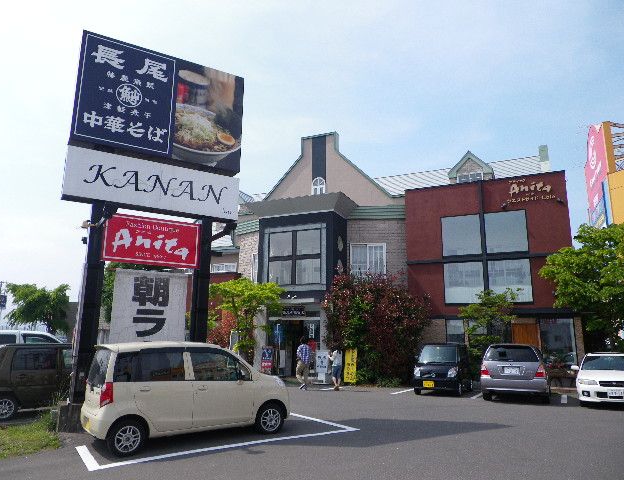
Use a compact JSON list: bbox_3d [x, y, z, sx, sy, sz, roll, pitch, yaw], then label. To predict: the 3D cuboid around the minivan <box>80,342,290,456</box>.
[{"bbox_3d":[-1.990,2.550,8.830,3.395,1.620,1.475,10,-16,-39],"label":"minivan"}]

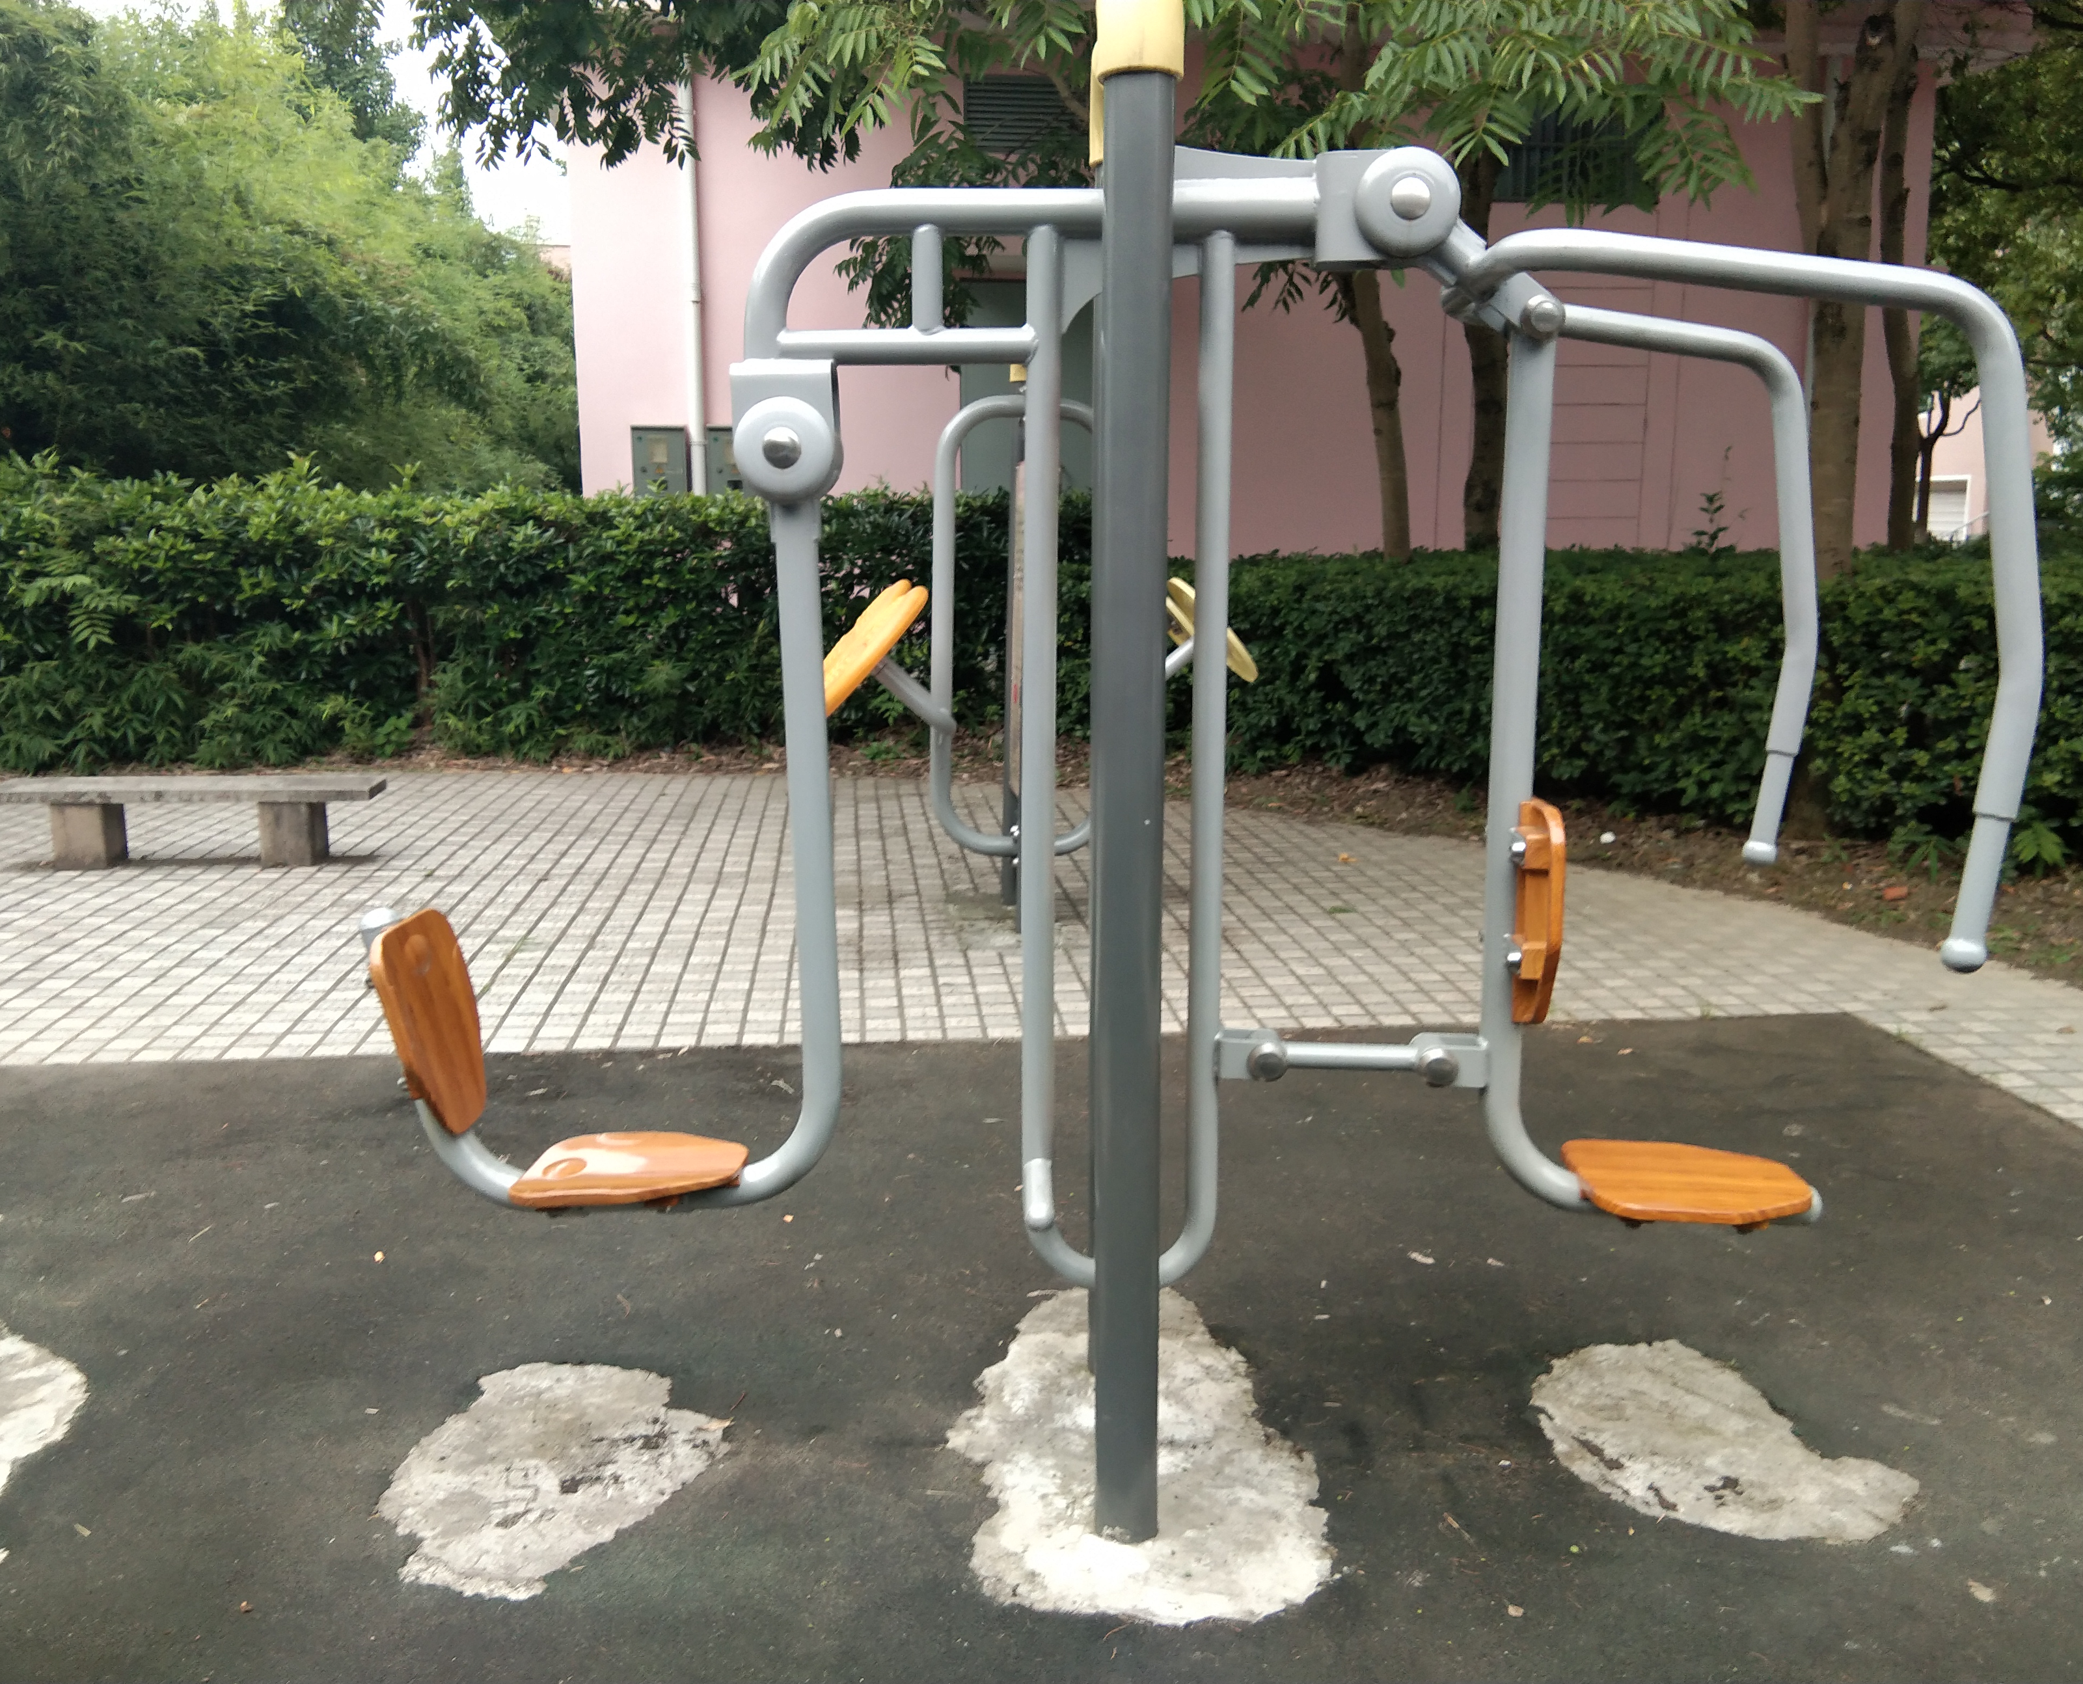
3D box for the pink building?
[{"bbox_3d":[1.780,-4.417,18.712,11.100,4.900,7.200,0,10,0],"label":"pink building"}]

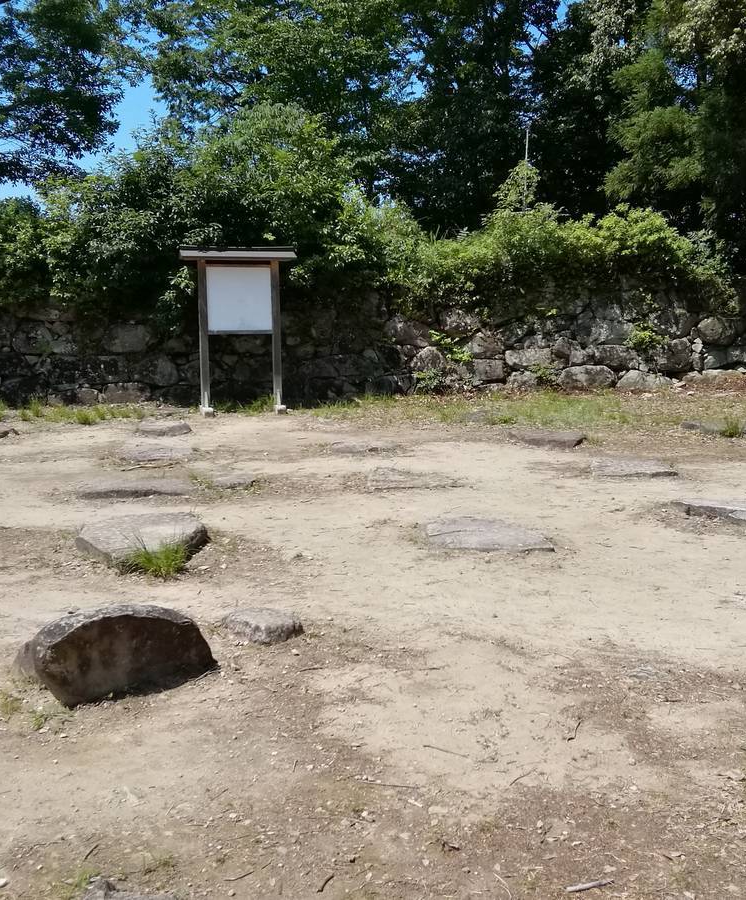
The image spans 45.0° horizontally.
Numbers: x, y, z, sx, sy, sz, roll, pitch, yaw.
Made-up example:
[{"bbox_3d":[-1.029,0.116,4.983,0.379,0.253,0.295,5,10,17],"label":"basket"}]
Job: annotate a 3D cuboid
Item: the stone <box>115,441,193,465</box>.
[{"bbox_3d":[-2.200,0.034,9.348,0.740,0.080,0.950,-2,8,-10],"label":"stone"}]

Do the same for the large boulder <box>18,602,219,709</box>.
[{"bbox_3d":[-1.027,0.761,3.563,0.740,0.270,0.450,-3,9,-22],"label":"large boulder"}]

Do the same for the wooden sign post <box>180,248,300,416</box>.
[{"bbox_3d":[-1.976,-1.767,13.485,1.690,2.450,0.650,-2,8,-12],"label":"wooden sign post"}]

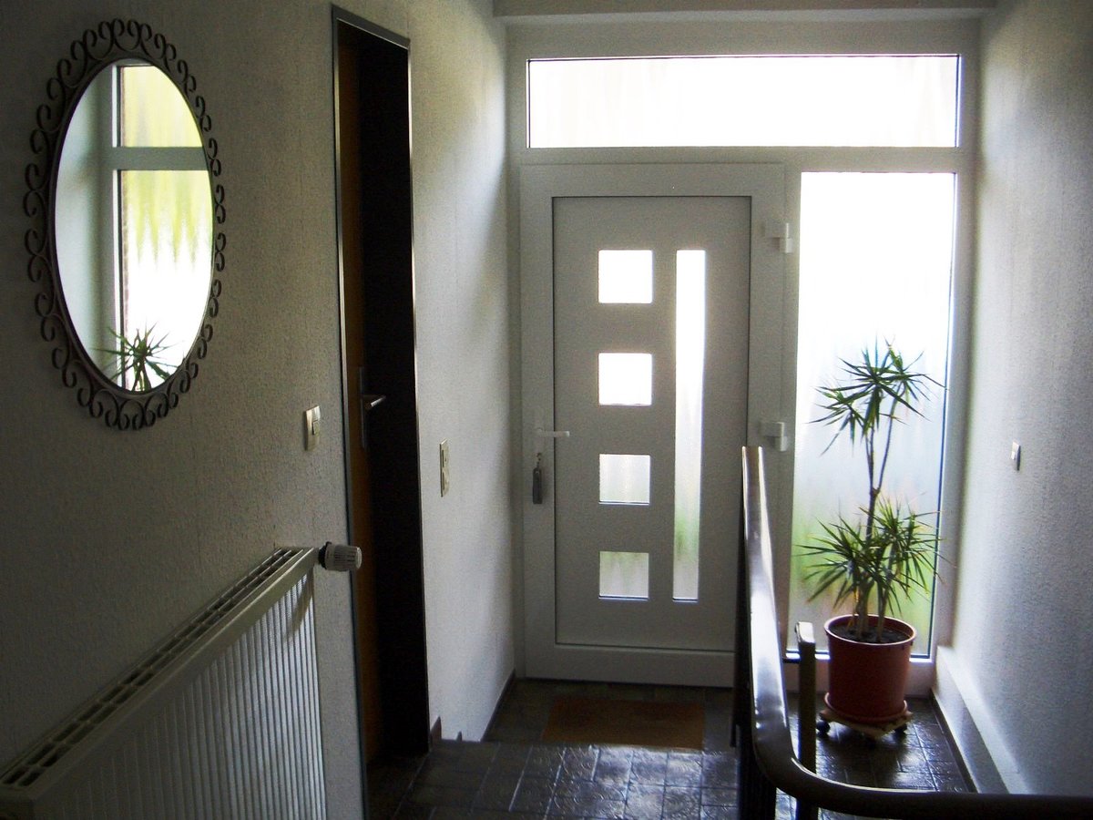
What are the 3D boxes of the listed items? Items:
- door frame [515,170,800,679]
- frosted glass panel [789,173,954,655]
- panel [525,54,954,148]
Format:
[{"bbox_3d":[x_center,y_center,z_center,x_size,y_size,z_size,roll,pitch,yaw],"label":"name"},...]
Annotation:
[{"bbox_3d":[0.405,0.102,4.389,1.000,2.100,0.090,1,11,9],"label":"door frame"},{"bbox_3d":[1.239,0.059,4.255,0.545,1.900,0.030,1,11,9],"label":"frosted glass panel"},{"bbox_3d":[0.712,-1.138,4.103,1.570,0.320,0.030,1,11,9],"label":"panel"}]

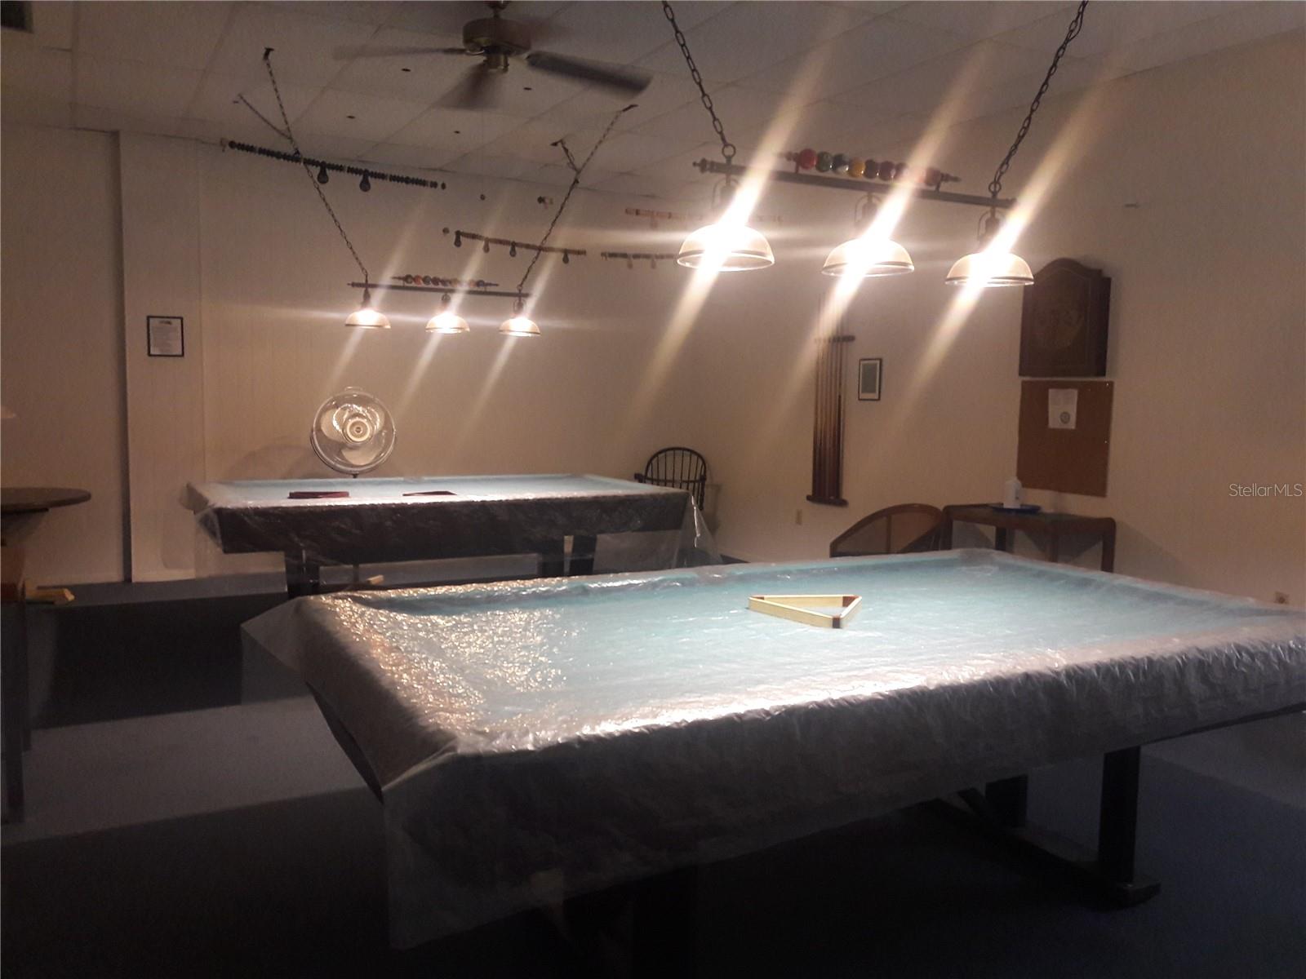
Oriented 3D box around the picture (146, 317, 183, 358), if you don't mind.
[{"bbox_3d":[-3.283,-1.030,7.115,0.222,0.268,0.020,-2,7,-28],"label":"picture"}]

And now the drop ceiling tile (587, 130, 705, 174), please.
[{"bbox_3d":[-0.216,-2.348,7.362,0.600,0.020,1.209,-2,6,-29],"label":"drop ceiling tile"}]

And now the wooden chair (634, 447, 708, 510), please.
[{"bbox_3d":[0.153,0.115,8.691,0.600,0.900,0.560,2,6,12],"label":"wooden chair"}]

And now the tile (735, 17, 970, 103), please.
[{"bbox_3d":[0.968,-2.108,5.209,0.610,0.025,1.220,-2,7,-28],"label":"tile"}]

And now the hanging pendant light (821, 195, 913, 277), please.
[{"bbox_3d":[0.585,-0.699,2.865,0.250,0.192,0.250,1,6,0],"label":"hanging pendant light"}]

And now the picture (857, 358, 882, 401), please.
[{"bbox_3d":[1.479,-0.748,7.202,0.020,0.280,0.232,-2,6,-29],"label":"picture"}]

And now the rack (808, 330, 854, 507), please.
[{"bbox_3d":[1.244,-0.493,7.524,0.100,1.220,0.430,-2,7,-28],"label":"rack"}]

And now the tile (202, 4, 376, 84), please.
[{"bbox_3d":[-1.765,-2.149,5.127,0.600,0.020,1.209,-2,6,-29],"label":"tile"}]

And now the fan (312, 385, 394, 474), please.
[{"bbox_3d":[-1.959,0.007,6.982,0.560,1.350,0.450,-2,7,-28],"label":"fan"}]

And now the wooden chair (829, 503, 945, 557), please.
[{"bbox_3d":[1.460,0.451,6.464,0.580,0.680,0.580,-2,7,-28],"label":"wooden chair"}]

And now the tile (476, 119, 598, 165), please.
[{"bbox_3d":[-0.750,-2.327,7.069,0.600,0.020,1.209,-2,6,-29],"label":"tile"}]

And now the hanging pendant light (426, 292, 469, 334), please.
[{"bbox_3d":[-1.198,-1.041,6.170,0.250,0.221,0.250,-2,6,-29],"label":"hanging pendant light"}]

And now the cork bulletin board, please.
[{"bbox_3d":[2.258,-0.288,5.815,0.020,0.610,0.606,-2,6,-29],"label":"cork bulletin board"}]

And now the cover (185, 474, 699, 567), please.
[{"bbox_3d":[-1.278,0.132,6.332,2.620,0.290,1.420,-2,6,-25],"label":"cover"}]

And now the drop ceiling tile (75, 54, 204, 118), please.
[{"bbox_3d":[-2.878,-2.236,5.883,0.610,0.025,1.220,-2,7,-28],"label":"drop ceiling tile"}]

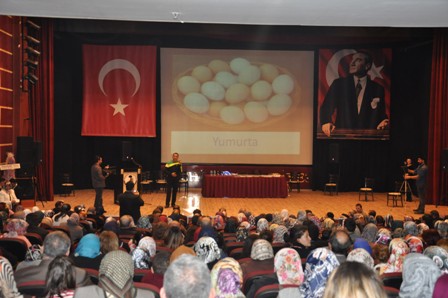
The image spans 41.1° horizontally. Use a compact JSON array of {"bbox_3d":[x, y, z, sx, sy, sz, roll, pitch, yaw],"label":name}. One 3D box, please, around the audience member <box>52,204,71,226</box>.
[{"bbox_3d":[-3.601,1.816,13.467,0.480,1.170,0.650,2,2,14],"label":"audience member"}]

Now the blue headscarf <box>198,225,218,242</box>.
[{"bbox_3d":[-0.197,1.053,7.303,0.220,0.270,0.250,1,2,-2],"label":"blue headscarf"}]

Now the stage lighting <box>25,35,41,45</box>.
[{"bbox_3d":[-6.417,-3.659,20.000,0.550,0.300,0.300,30,-16,-31],"label":"stage lighting"}]

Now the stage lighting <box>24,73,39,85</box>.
[{"bbox_3d":[-5.735,-2.102,17.800,0.320,0.320,0.420,3,-28,47],"label":"stage lighting"}]

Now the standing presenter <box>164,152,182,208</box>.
[{"bbox_3d":[-1.582,0.987,18.700,0.540,1.730,0.360,1,2,-7],"label":"standing presenter"}]

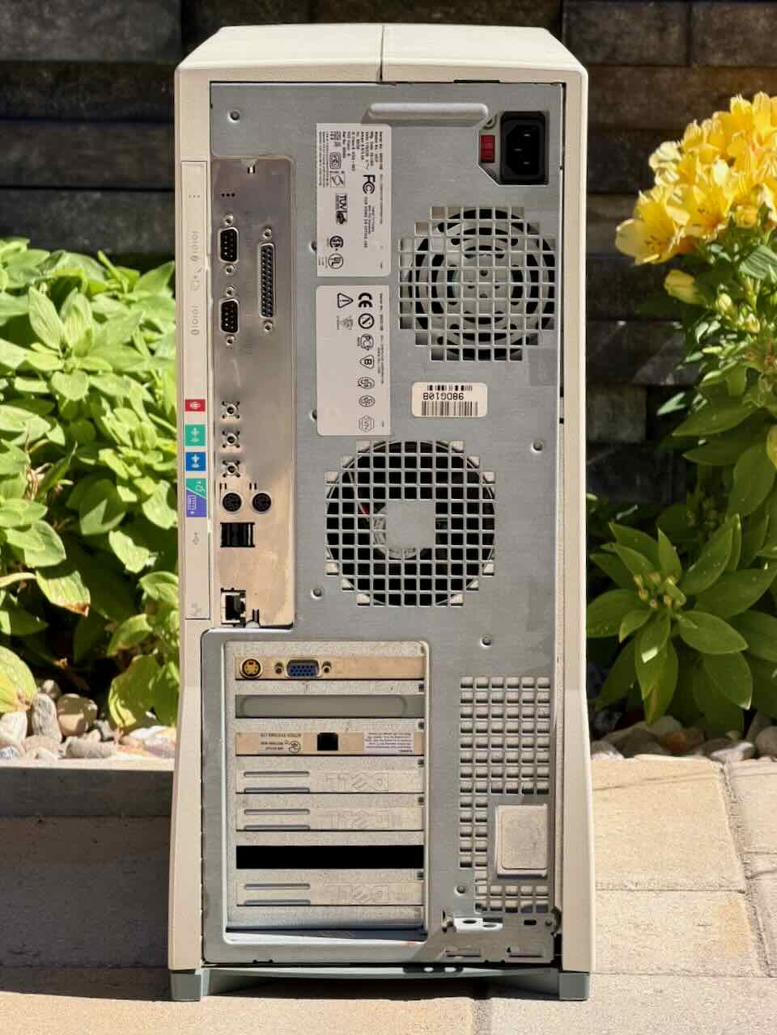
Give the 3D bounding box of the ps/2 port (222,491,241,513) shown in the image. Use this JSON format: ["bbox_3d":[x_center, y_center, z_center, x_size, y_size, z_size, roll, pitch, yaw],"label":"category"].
[{"bbox_3d":[-0.080,-0.008,1.532,0.009,0.011,0.008,0,11,-1],"label":"ps/2 port"}]

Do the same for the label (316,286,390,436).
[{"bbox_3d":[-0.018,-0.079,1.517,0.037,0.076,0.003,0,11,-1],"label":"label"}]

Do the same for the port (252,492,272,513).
[{"bbox_3d":[-0.064,-0.008,1.532,0.010,0.011,0.010,0,10,0],"label":"port"}]

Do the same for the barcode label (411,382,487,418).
[{"bbox_3d":[0.031,-0.060,1.517,0.039,0.018,0.001,0,10,0],"label":"barcode label"}]

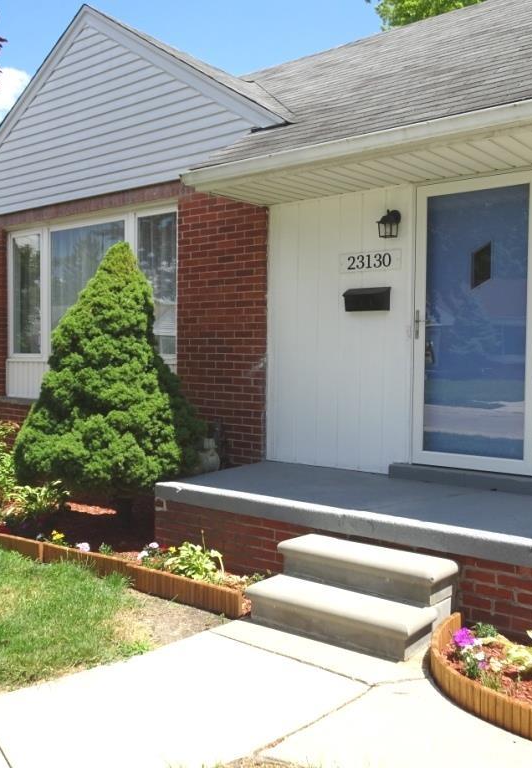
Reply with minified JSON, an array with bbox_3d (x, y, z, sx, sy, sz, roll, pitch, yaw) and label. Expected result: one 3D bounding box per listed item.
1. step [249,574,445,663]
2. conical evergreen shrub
[{"bbox_3d":[0.433,1.147,3.655,0.935,0.167,0.560,2,2,37],"label":"step"},{"bbox_3d":[-1.149,-0.045,5.420,1.380,2.020,1.380,1,2,0],"label":"conical evergreen shrub"}]

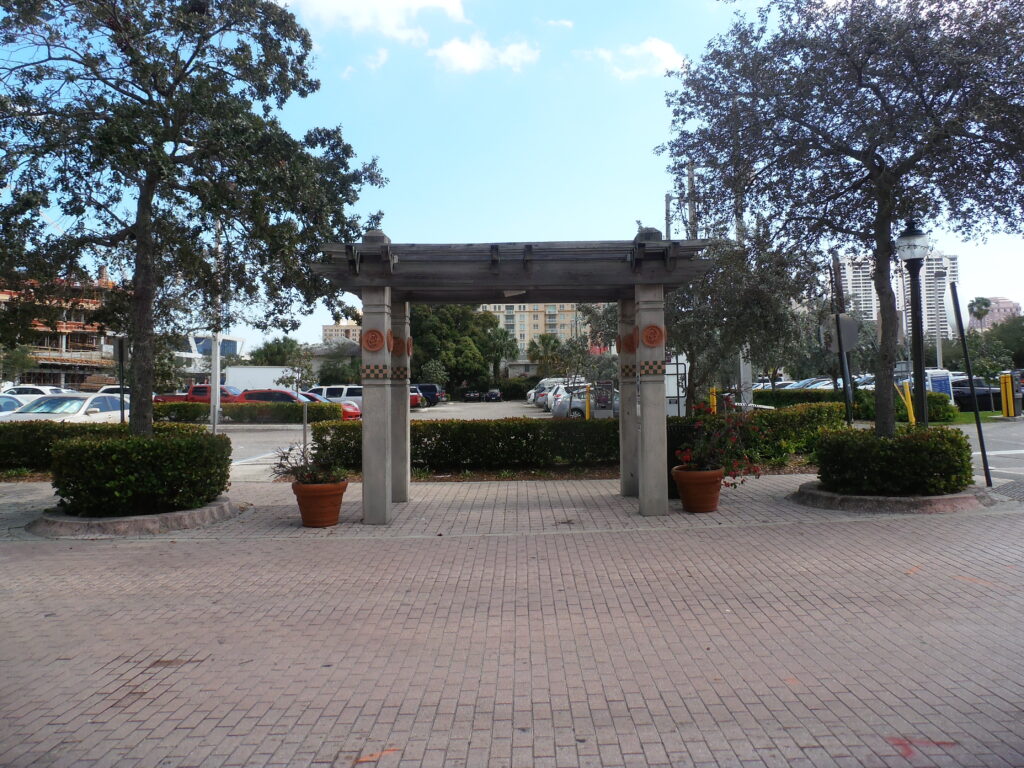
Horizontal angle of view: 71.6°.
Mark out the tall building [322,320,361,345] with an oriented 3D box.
[{"bbox_3d":[-119.000,-20.000,512.000,36.000,48.000,25.000,-1,-1,0],"label":"tall building"}]

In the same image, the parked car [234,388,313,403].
[{"bbox_3d":[-10.500,1.120,33.000,4.600,1.580,1.850,-1,-1,5],"label":"parked car"}]

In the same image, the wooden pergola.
[{"bbox_3d":[0.020,-0.130,9.200,4.650,3.470,2.300,-1,-1,1],"label":"wooden pergola"}]

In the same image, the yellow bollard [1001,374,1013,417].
[{"bbox_3d":[18.100,0.420,26.000,0.400,1.520,0.280,-1,-1,0],"label":"yellow bollard"}]

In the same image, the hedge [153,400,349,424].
[{"bbox_3d":[-11.300,1.200,30.400,8.100,0.900,1.100,-1,-1,0],"label":"hedge"}]

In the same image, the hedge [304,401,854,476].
[{"bbox_3d":[1.200,0.970,13.400,9.900,1.150,1.150,-1,-1,1],"label":"hedge"}]

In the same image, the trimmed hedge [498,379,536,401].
[{"bbox_3d":[0.400,0.620,81.000,4.000,2.500,2.800,-1,-1,1],"label":"trimmed hedge"}]

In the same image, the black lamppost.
[{"bbox_3d":[6.570,-0.540,11.500,0.490,4.200,0.490,-1,-1,0],"label":"black lamppost"}]

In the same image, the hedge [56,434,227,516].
[{"bbox_3d":[-4.980,1.130,9.600,2.250,0.940,2.100,-1,-1,0],"label":"hedge"}]

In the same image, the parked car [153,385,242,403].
[{"bbox_3d":[-15.100,1.000,36.000,5.600,1.880,1.950,-1,-1,0],"label":"parked car"}]

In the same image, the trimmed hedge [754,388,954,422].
[{"bbox_3d":[12.400,0.780,25.900,7.400,1.120,1.400,-1,-1,1],"label":"trimmed hedge"}]

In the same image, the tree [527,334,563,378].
[{"bbox_3d":[3.850,-2.000,84.000,4.200,7.700,4.200,-1,-1,1],"label":"tree"}]

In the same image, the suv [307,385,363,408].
[{"bbox_3d":[-9.200,0.970,36.500,5.000,1.850,1.950,-1,-1,0],"label":"suv"}]

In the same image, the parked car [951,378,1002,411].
[{"bbox_3d":[21.900,0.500,34.000,4.800,1.520,1.850,-1,-1,0],"label":"parked car"}]

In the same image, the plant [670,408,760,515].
[{"bbox_3d":[2.610,0.960,9.050,1.100,1.300,0.950,-1,-1,0],"label":"plant"}]

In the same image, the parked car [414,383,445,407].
[{"bbox_3d":[-8.100,0.990,55.500,5.000,1.920,1.950,-1,-1,0],"label":"parked car"}]

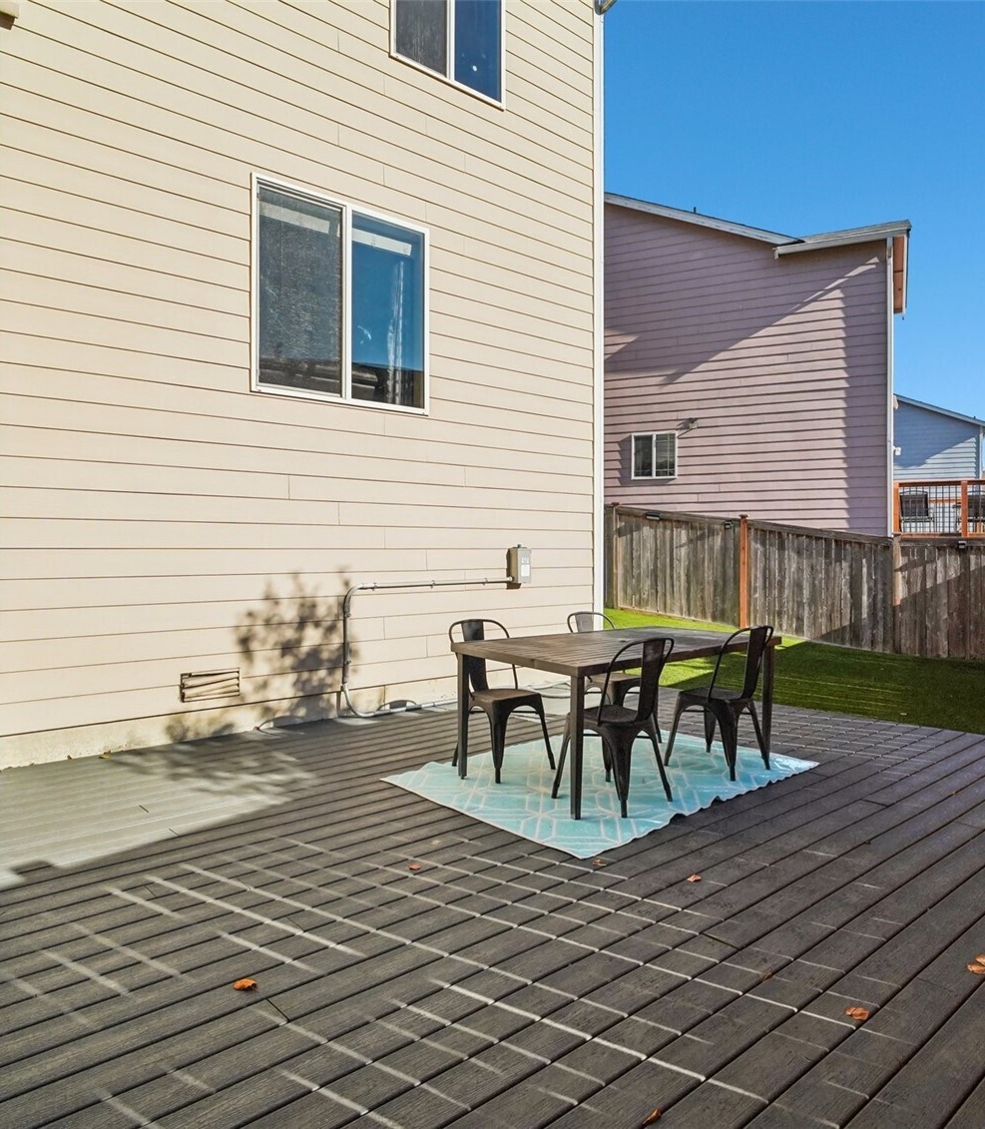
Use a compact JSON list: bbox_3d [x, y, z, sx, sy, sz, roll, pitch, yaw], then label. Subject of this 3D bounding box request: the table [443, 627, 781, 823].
[{"bbox_3d":[0.801,0.840,4.518,1.880,0.750,0.965,-1,1,-41],"label":"table"}]

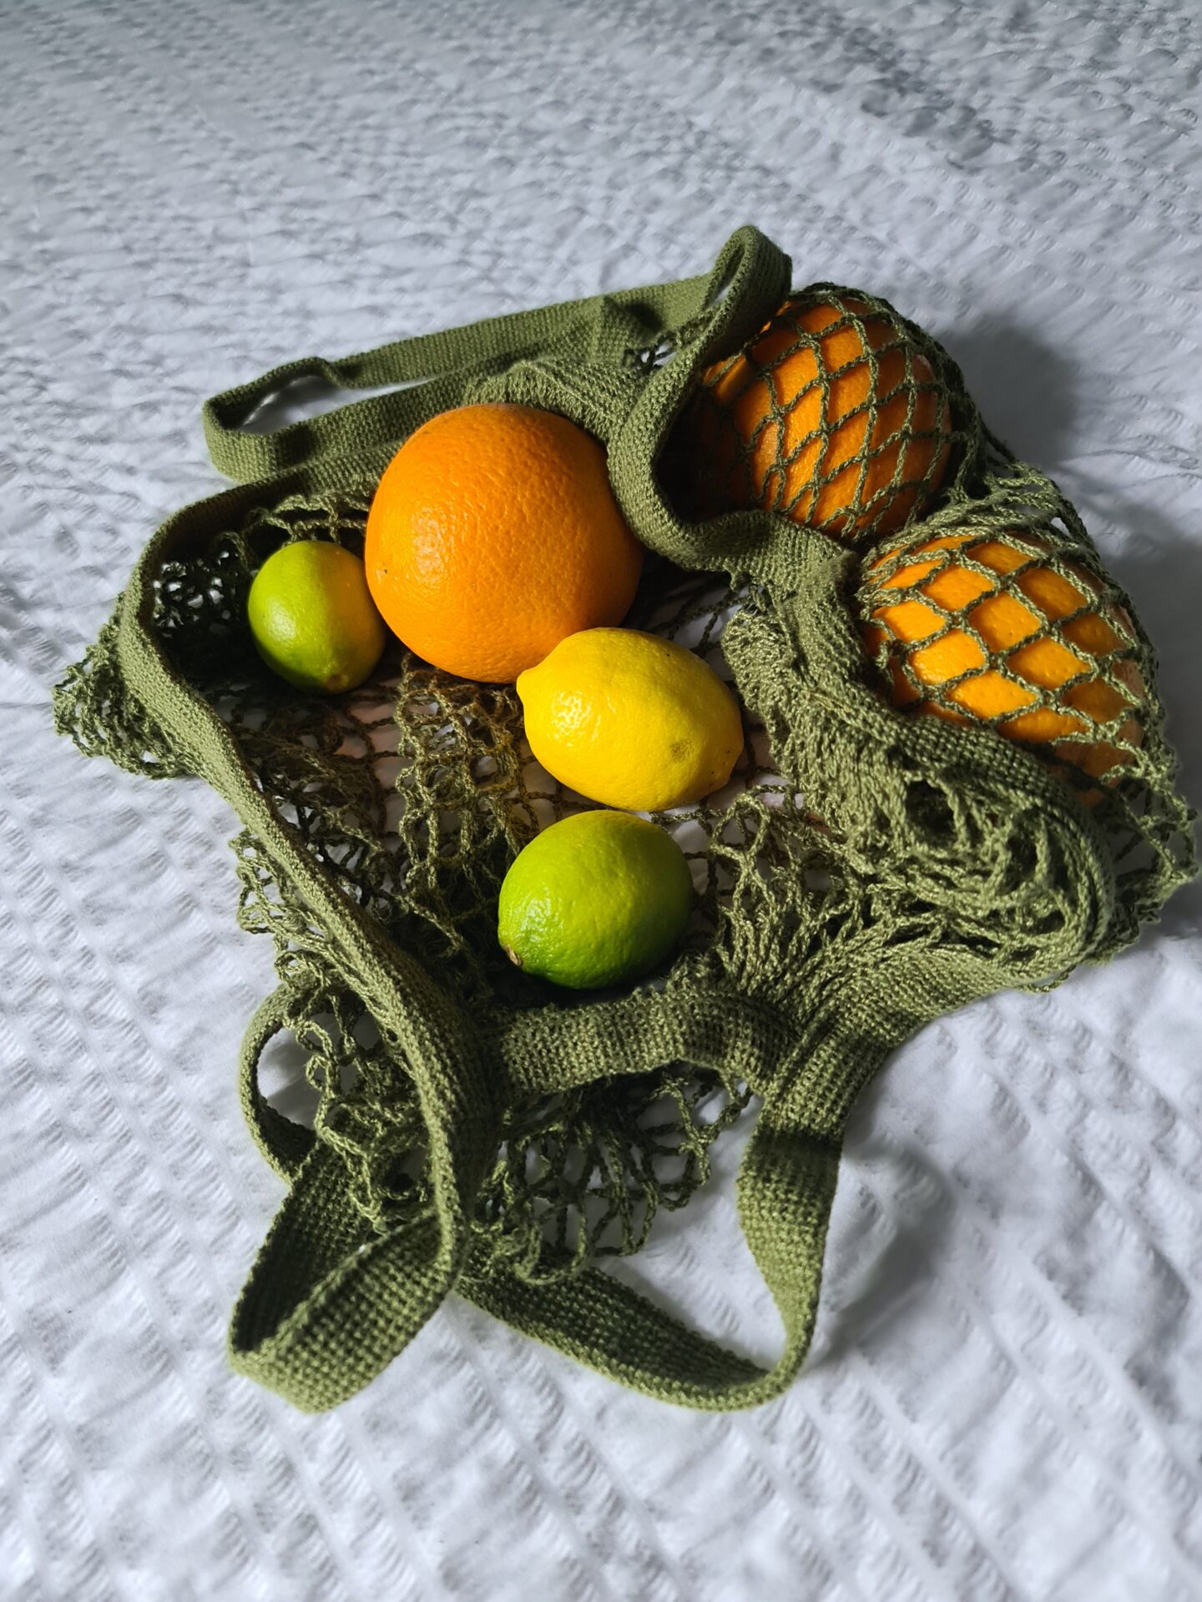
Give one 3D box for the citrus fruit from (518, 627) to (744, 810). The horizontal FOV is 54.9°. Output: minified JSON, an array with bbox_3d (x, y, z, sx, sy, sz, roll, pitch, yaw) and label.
[{"bbox_3d":[0.009,-0.025,0.355,0.074,0.052,0.052,25,61,13],"label":"citrus fruit"}]

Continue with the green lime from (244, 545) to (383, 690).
[{"bbox_3d":[-0.093,-0.061,0.383,0.043,0.043,0.054,-16,64,-10],"label":"green lime"}]

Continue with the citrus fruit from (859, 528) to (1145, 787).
[{"bbox_3d":[0.120,-0.040,0.347,0.083,0.081,0.083,0,57,0],"label":"citrus fruit"}]

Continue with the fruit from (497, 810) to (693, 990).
[{"bbox_3d":[-0.001,0.028,0.323,0.057,0.047,0.047,-28,61,-17],"label":"fruit"}]

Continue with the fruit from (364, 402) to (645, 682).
[{"bbox_3d":[-0.031,-0.082,0.371,0.087,0.086,0.087,0,57,0],"label":"fruit"}]

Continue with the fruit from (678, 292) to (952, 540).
[{"bbox_3d":[0.075,-0.131,0.402,0.089,0.088,0.089,0,57,0],"label":"fruit"}]

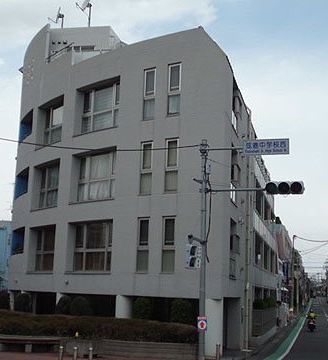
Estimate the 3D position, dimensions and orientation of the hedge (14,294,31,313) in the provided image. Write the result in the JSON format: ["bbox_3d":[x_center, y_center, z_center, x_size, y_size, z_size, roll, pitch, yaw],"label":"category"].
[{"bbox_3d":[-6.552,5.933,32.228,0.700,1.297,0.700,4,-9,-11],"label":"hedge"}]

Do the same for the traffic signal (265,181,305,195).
[{"bbox_3d":[3.987,0.254,22.880,1.250,0.450,0.420,-1,-10,17],"label":"traffic signal"}]

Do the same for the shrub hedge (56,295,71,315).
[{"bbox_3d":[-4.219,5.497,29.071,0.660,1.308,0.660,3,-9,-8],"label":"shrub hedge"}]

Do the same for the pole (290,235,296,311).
[{"bbox_3d":[13.636,9.898,73.000,0.350,8.300,0.350,0,-9,12],"label":"pole"}]

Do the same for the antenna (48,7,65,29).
[{"bbox_3d":[-5.582,-8.464,36.069,0.620,1.050,0.720,4,-10,-14],"label":"antenna"}]

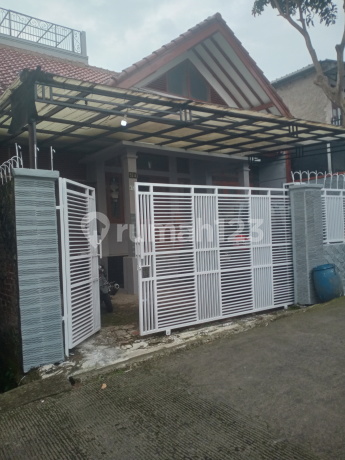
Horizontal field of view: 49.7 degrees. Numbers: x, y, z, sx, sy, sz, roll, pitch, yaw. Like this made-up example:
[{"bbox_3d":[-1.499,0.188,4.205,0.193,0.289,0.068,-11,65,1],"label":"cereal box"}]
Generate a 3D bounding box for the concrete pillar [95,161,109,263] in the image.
[{"bbox_3d":[-1.796,-0.158,9.394,0.245,3.080,0.255,-2,-1,-34],"label":"concrete pillar"}]

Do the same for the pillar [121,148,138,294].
[{"bbox_3d":[-0.888,-0.163,8.417,0.286,3.182,0.296,-2,-1,-34],"label":"pillar"}]

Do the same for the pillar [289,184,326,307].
[{"bbox_3d":[2.279,0.225,6.270,0.460,1.930,0.360,-2,-1,-32],"label":"pillar"}]

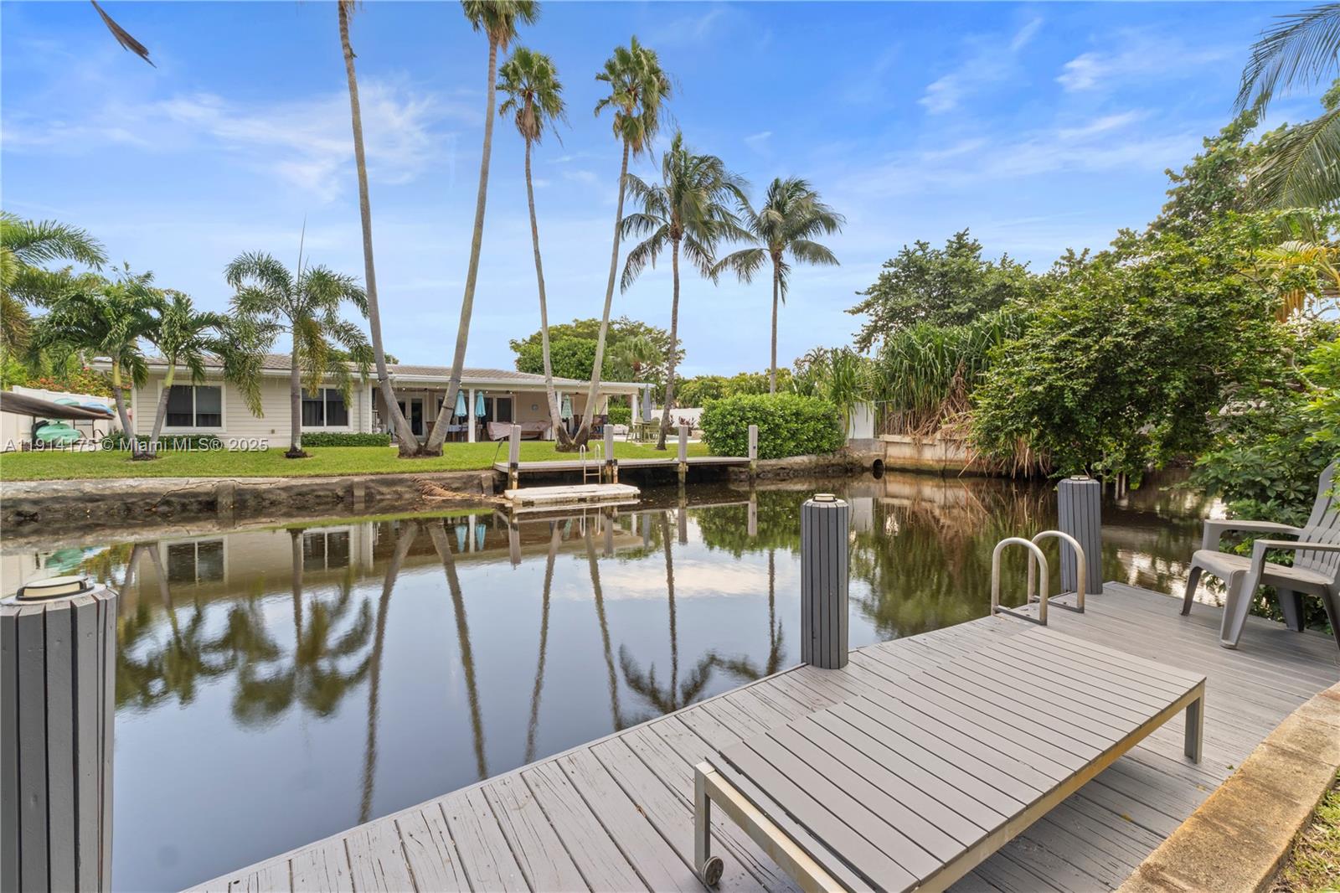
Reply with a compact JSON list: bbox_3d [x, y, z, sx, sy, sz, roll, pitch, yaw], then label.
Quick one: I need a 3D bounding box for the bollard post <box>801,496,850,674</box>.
[{"bbox_3d":[0.872,0.746,3.130,0.265,0.920,0.265,0,2,0],"label":"bollard post"}]

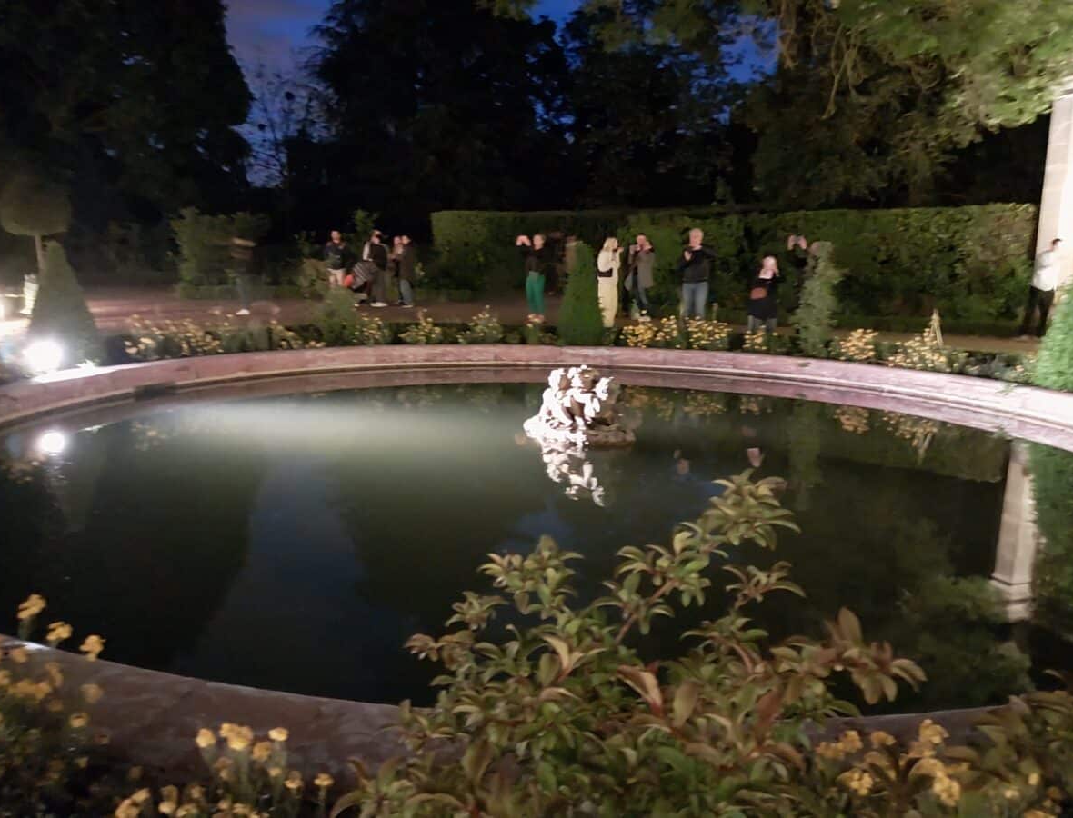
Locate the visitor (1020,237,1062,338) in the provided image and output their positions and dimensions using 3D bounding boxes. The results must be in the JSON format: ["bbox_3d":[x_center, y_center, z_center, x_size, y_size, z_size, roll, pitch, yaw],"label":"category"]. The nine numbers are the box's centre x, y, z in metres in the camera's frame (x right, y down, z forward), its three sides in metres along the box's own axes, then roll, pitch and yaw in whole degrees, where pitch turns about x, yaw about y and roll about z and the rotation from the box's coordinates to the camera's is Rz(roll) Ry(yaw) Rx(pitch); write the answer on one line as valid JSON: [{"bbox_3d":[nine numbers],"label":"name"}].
[{"bbox_3d":[9.004,-2.156,14.616,0.560,1.740,0.470,5,11,21],"label":"visitor"}]

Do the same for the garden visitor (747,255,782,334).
[{"bbox_3d":[3.438,-1.635,12.387,0.480,1.340,0.400,-5,12,-30],"label":"garden visitor"}]

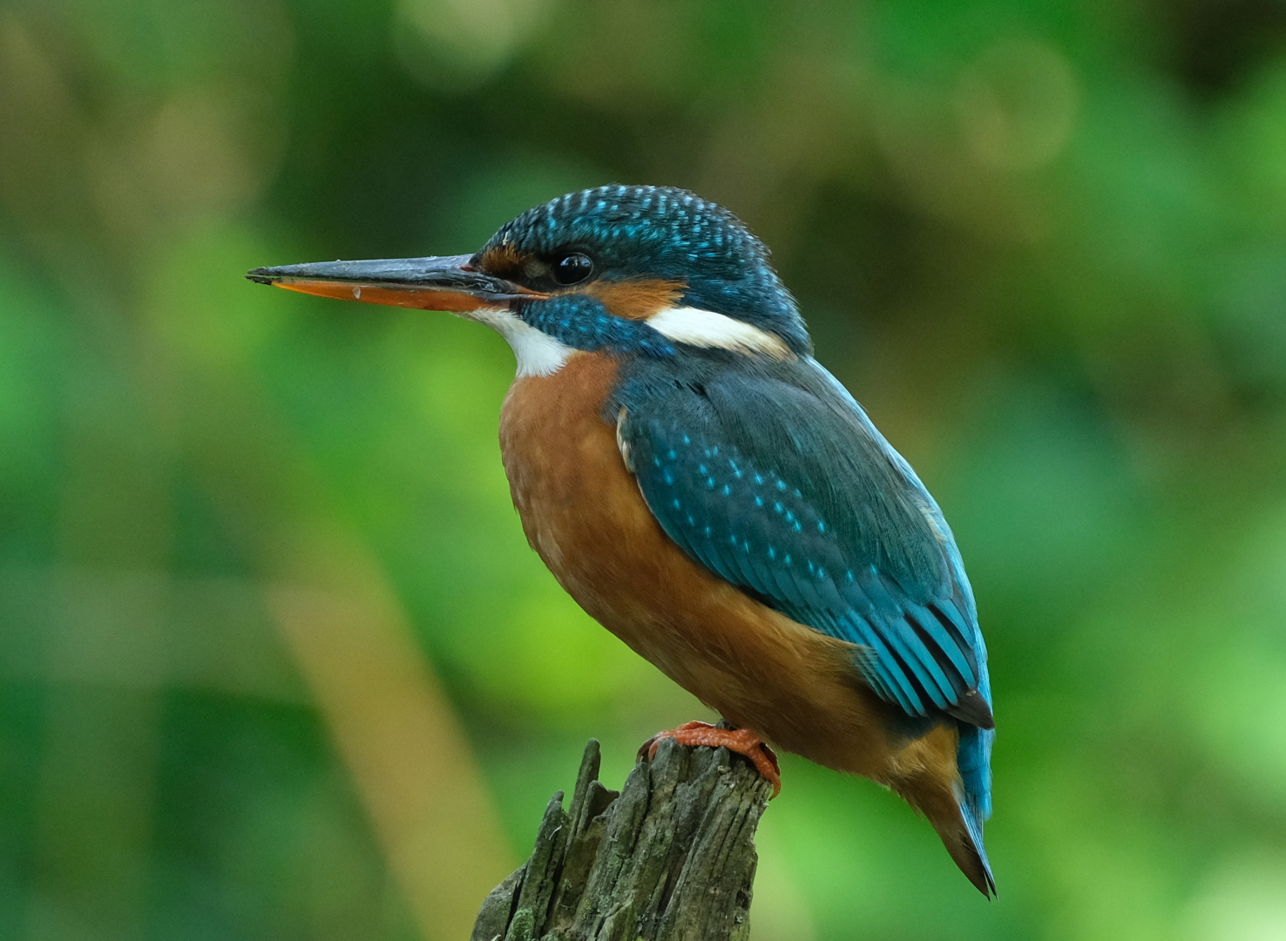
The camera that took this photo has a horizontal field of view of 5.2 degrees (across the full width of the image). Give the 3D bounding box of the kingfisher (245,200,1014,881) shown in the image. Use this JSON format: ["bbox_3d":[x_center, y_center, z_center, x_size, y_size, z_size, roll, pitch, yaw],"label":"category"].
[{"bbox_3d":[-0.003,0.011,2.200,0.117,0.110,0.054,0,3,4],"label":"kingfisher"}]

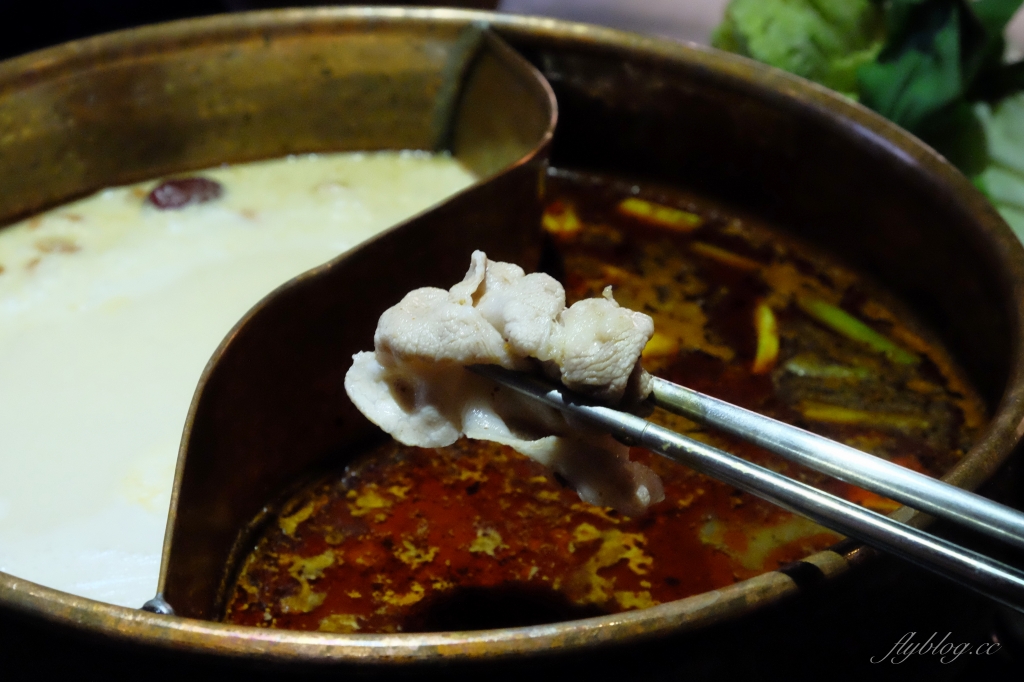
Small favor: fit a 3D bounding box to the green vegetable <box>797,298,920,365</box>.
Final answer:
[{"bbox_3d":[0.115,-0.003,0.466,0.007,0.006,0.046,-25,42,-38],"label":"green vegetable"}]

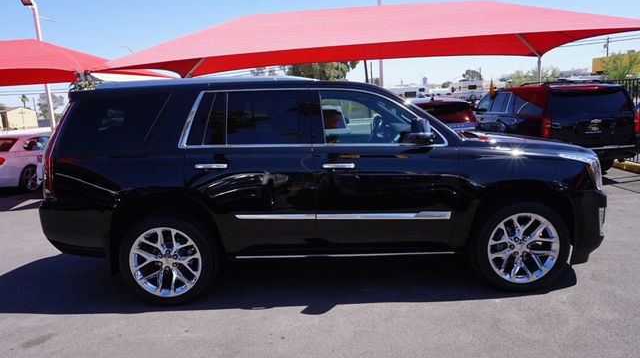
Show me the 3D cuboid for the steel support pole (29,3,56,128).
[{"bbox_3d":[-9.523,-3.191,14.926,0.140,5.800,0.140,-3,9,0],"label":"steel support pole"}]

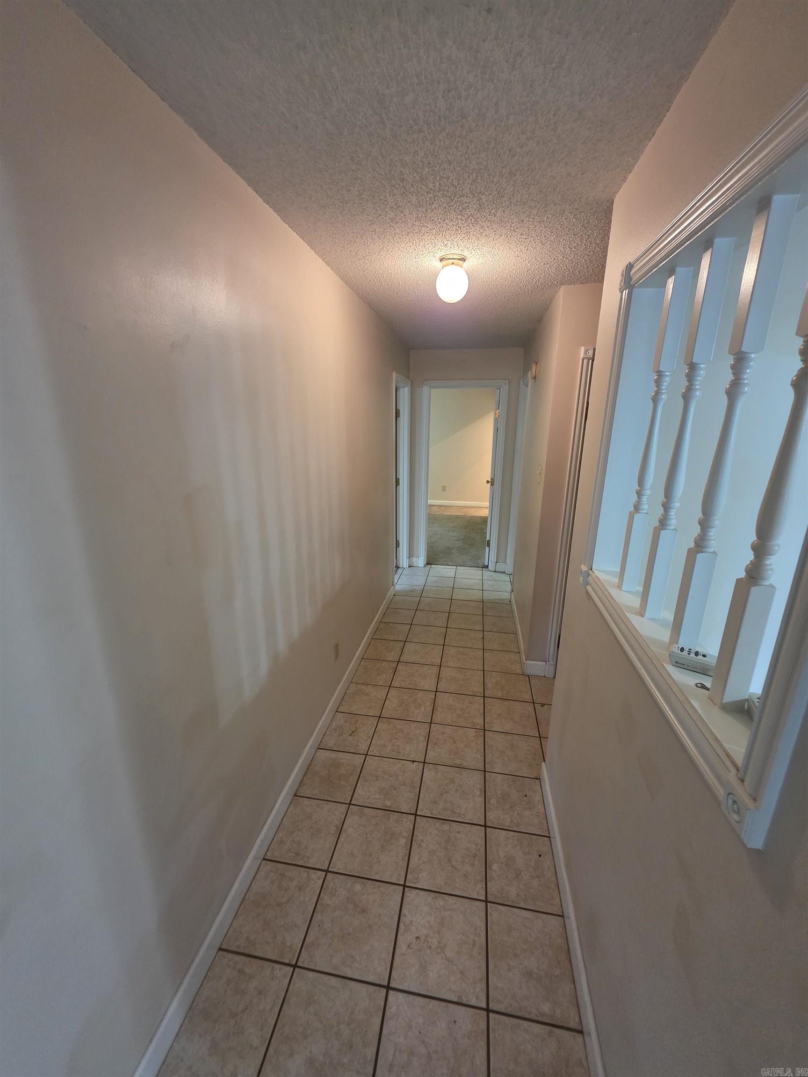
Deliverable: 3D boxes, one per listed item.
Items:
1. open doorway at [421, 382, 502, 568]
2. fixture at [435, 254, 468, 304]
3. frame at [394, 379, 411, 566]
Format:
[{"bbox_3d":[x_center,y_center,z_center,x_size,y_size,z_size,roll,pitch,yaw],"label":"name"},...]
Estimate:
[{"bbox_3d":[0.661,-0.642,4.635,0.810,2.070,0.140,3,16,10],"label":"open doorway"},{"bbox_3d":[0.232,-1.228,1.922,0.153,0.185,0.153,3,16,10],"label":"fixture"},{"bbox_3d":[-0.059,-0.550,4.310,0.110,2.070,0.800,3,16,10],"label":"frame"}]

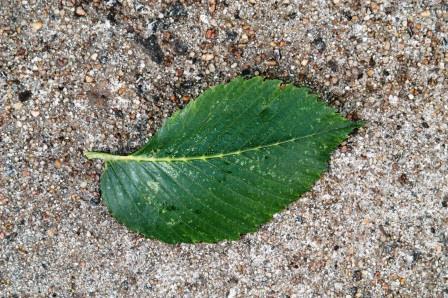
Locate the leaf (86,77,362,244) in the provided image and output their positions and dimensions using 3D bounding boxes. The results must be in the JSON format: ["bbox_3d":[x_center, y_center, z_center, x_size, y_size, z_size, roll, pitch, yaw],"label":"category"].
[{"bbox_3d":[0.001,0.004,0.830,0.118,0.010,0.069,-10,82,-1],"label":"leaf"}]

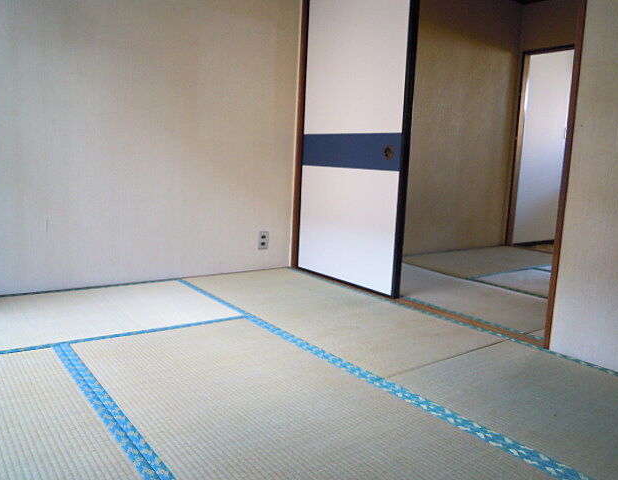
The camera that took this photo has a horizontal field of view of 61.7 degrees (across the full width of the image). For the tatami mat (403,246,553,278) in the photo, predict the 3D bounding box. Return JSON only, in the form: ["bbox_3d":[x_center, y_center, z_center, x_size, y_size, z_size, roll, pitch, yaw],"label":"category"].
[{"bbox_3d":[1.510,0.188,4.347,1.751,0.050,0.820,-4,10,-37],"label":"tatami mat"}]

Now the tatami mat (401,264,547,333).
[{"bbox_3d":[0.759,0.312,3.229,0.785,0.050,1.724,-4,10,-37],"label":"tatami mat"}]

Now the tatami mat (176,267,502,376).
[{"bbox_3d":[0.046,0.357,2.689,0.817,0.050,1.738,-4,10,-37],"label":"tatami mat"}]

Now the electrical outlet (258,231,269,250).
[{"bbox_3d":[-0.299,0.004,3.461,0.071,0.120,0.010,-4,10,-37],"label":"electrical outlet"}]

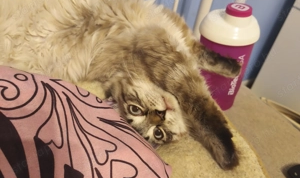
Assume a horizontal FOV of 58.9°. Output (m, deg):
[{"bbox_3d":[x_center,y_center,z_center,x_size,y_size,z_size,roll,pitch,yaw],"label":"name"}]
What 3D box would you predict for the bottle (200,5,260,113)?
[{"bbox_3d":[0.130,-0.055,0.474,0.099,0.188,0.099,-14,40,-21],"label":"bottle"}]

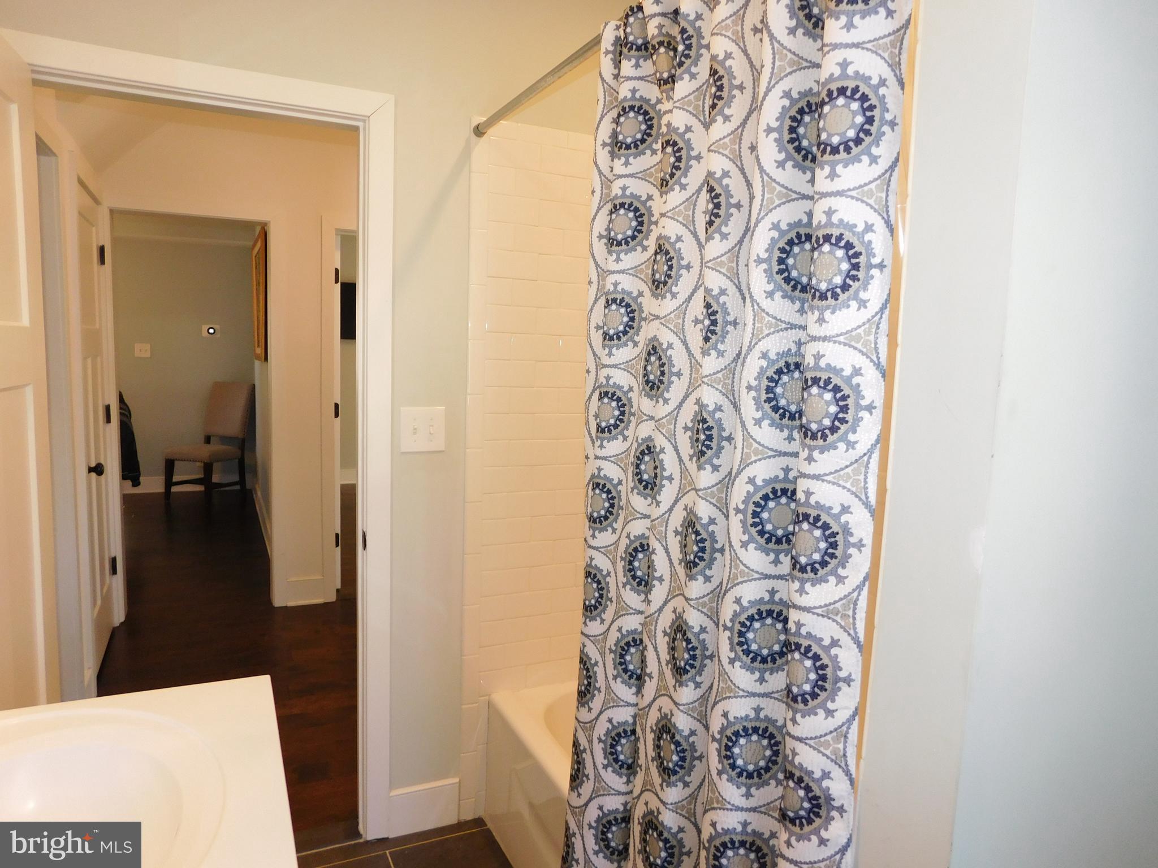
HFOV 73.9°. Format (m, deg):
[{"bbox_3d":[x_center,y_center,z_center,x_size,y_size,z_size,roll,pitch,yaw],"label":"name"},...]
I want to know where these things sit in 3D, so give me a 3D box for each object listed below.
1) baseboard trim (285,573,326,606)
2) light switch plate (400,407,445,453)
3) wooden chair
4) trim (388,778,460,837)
[{"bbox_3d":[-1.498,0.865,4.216,0.185,0.139,0.024,-1,7,-25],"label":"baseboard trim"},{"bbox_3d":[-0.439,-0.012,2.172,0.125,0.125,0.012,-1,7,-25],"label":"light switch plate"},{"bbox_3d":[-3.257,0.066,6.849,0.493,1.025,0.619,4,7,17],"label":"wooden chair"},{"bbox_3d":[-0.463,1.116,2.298,0.206,0.133,0.022,-1,7,-25],"label":"trim"}]

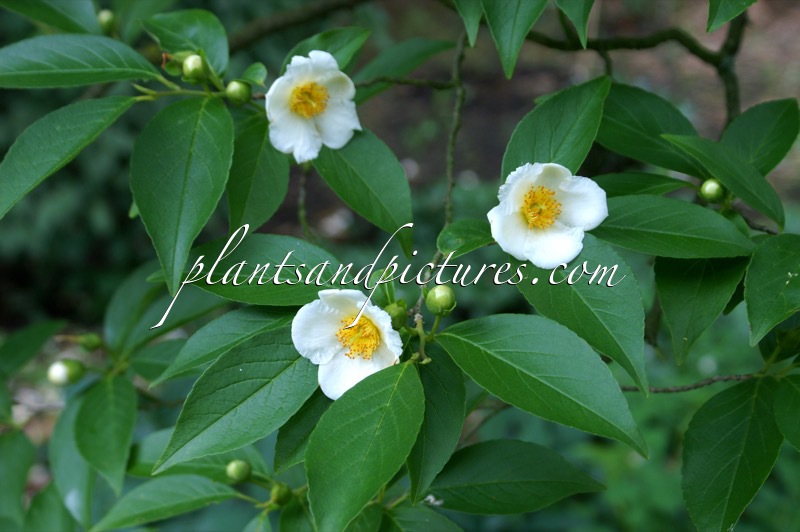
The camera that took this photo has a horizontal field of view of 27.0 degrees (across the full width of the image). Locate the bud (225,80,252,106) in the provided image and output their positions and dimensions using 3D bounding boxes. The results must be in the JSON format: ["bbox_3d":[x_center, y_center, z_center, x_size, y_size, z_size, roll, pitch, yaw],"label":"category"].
[{"bbox_3d":[-0.075,-0.080,0.775,0.013,0.013,0.013,12,17,0],"label":"bud"}]

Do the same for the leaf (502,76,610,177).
[{"bbox_3d":[0.068,-0.052,0.700,0.038,0.012,0.074,23,64,21],"label":"leaf"}]

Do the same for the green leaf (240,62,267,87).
[{"bbox_3d":[-0.068,-0.090,0.780,0.014,0.004,0.011,0,51,21],"label":"green leaf"}]

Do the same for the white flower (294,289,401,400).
[{"bbox_3d":[-0.025,0.037,0.780,0.053,0.053,0.027,5,14,17],"label":"white flower"}]

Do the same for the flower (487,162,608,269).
[{"bbox_3d":[0.070,-0.024,0.785,0.056,0.050,0.026,-2,12,-7],"label":"flower"}]

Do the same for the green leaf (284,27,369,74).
[{"bbox_3d":[-0.032,-0.090,0.725,0.056,0.013,0.032,-31,49,-31],"label":"green leaf"}]

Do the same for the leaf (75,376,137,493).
[{"bbox_3d":[-0.156,0.089,0.882,0.034,0.064,0.010,-6,-14,-1],"label":"leaf"}]

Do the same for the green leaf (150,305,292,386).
[{"bbox_3d":[-0.074,0.036,0.805,0.101,0.013,0.039,-21,48,6],"label":"green leaf"}]

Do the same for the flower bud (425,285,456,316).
[{"bbox_3d":[0.019,0.016,0.785,0.015,0.015,0.015,3,15,0],"label":"flower bud"}]

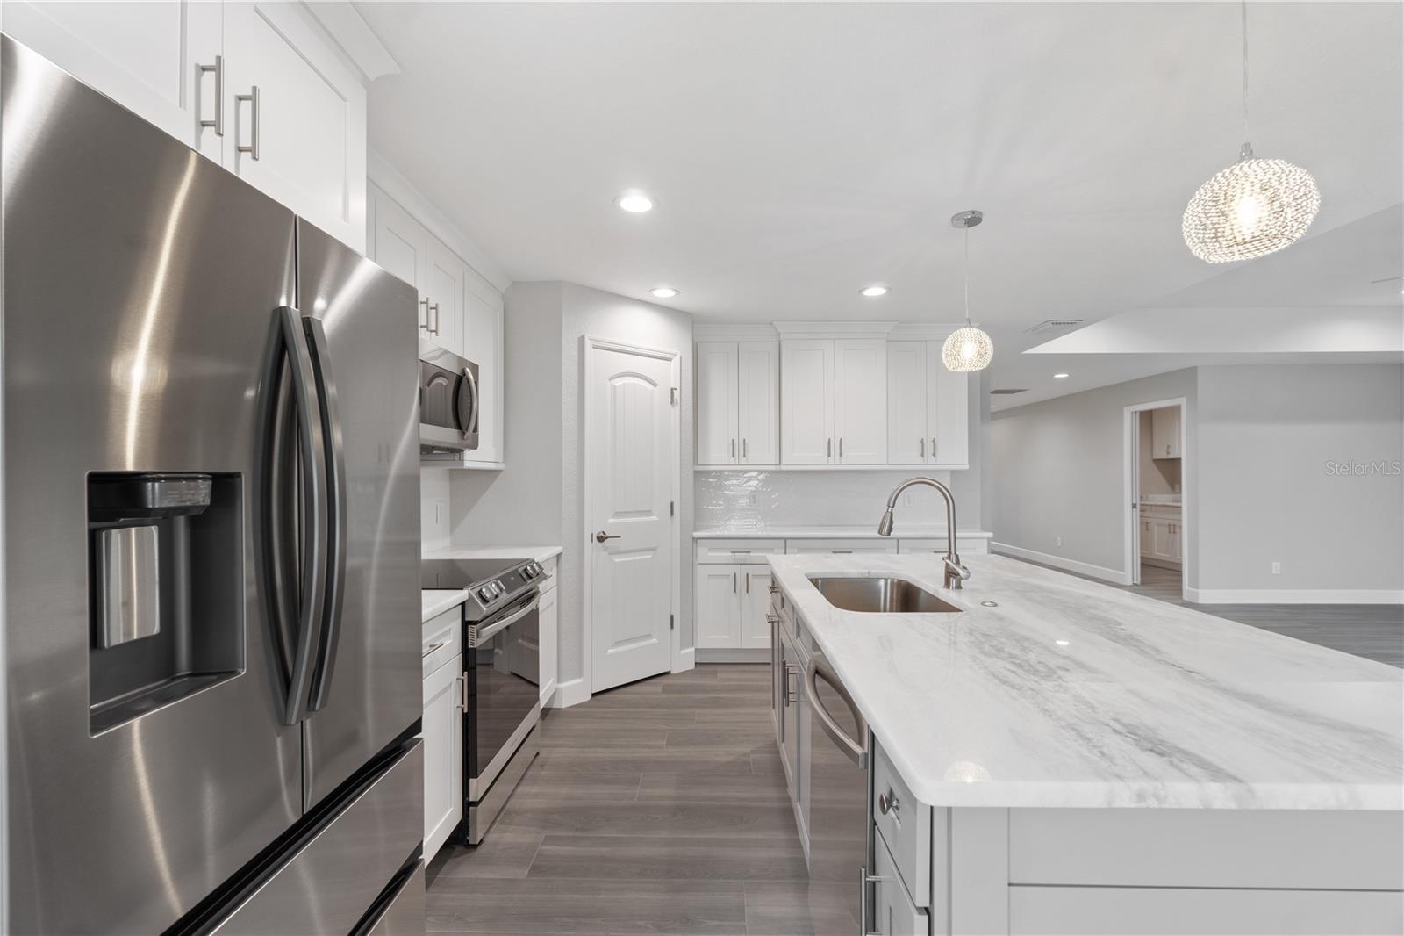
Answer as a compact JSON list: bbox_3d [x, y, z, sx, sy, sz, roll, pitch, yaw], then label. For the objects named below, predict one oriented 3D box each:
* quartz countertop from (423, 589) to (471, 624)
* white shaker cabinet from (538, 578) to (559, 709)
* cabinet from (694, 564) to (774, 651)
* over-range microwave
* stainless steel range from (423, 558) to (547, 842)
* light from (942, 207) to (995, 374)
[{"bbox_3d":[-1.126,0.446,1.774,0.637,0.032,0.610,0,-1,1],"label":"quartz countertop"},{"bbox_3d":[-1.106,0.948,3.047,0.608,0.610,0.450,0,-1,1],"label":"white shaker cabinet"},{"bbox_3d":[0.283,0.946,4.282,0.620,0.610,0.600,0,-1,1],"label":"cabinet"},{"bbox_3d":[-1.244,-0.293,2.478,0.375,0.425,0.750,0,-1,1],"label":"over-range microwave"},{"bbox_3d":[-1.091,0.892,2.457,0.665,0.925,0.750,0,-1,1],"label":"stainless steel range"},{"bbox_3d":[1.156,-0.750,2.529,0.205,0.665,0.205,0,-1,1],"label":"light"}]

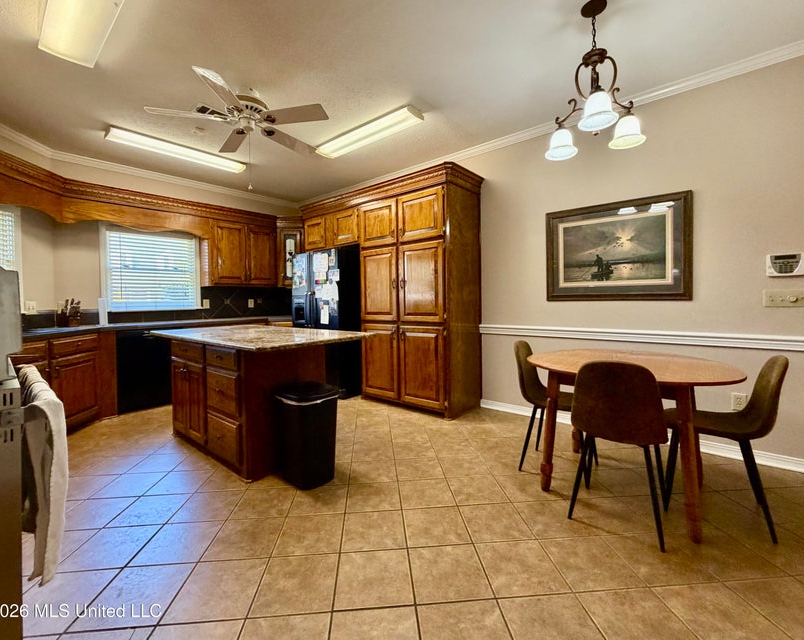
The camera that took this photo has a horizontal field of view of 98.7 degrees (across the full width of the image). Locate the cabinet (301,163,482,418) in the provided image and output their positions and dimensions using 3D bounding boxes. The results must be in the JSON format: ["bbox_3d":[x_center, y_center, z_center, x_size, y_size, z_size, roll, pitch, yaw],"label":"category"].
[{"bbox_3d":[-0.256,-0.286,4.254,2.425,2.437,0.635,2,4,40],"label":"cabinet"}]

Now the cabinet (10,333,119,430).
[{"bbox_3d":[-3.334,0.597,3.014,0.612,0.866,1.040,-1,3,-5],"label":"cabinet"}]

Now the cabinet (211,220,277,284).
[{"bbox_3d":[-2.285,-0.900,4.875,0.312,0.889,0.936,2,4,40],"label":"cabinet"}]

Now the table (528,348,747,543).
[{"bbox_3d":[1.355,0.646,2.112,1.080,0.770,1.080,2,4,40],"label":"table"}]

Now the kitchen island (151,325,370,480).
[{"bbox_3d":[-1.307,0.557,3.004,2.004,0.904,0.924,2,4,40],"label":"kitchen island"}]

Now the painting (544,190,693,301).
[{"bbox_3d":[1.767,-0.569,2.916,1.051,0.820,0.035,2,4,40],"label":"painting"}]

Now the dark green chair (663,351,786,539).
[{"bbox_3d":[1.729,0.606,1.891,0.497,0.866,0.433,2,4,40],"label":"dark green chair"}]

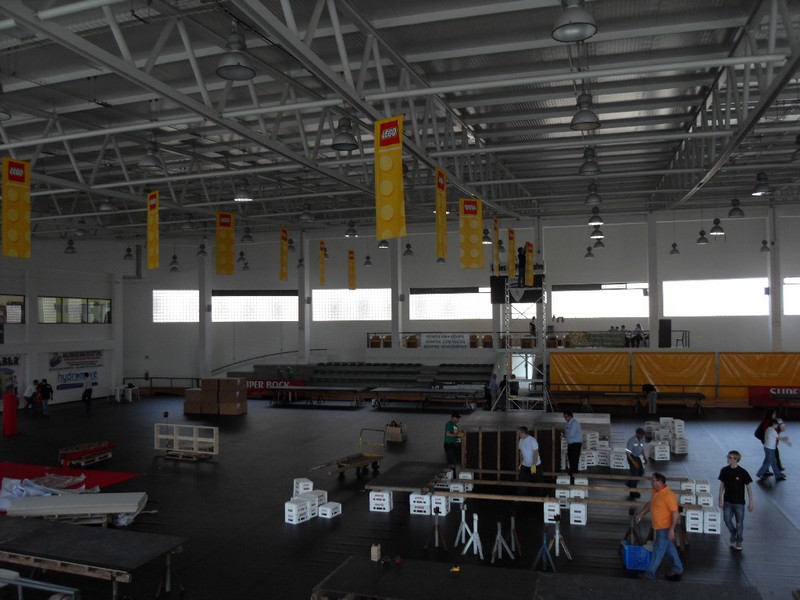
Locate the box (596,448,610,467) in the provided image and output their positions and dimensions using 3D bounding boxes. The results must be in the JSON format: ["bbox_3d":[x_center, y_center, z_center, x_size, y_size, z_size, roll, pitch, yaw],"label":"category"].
[{"bbox_3d":[5.726,4.428,18.148,0.435,0.410,0.295,-1,-2,24],"label":"box"}]

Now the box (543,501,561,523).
[{"bbox_3d":[3.189,4.410,13.550,0.300,0.415,0.400,-1,-2,16],"label":"box"}]

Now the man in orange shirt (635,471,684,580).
[{"bbox_3d":[3.982,3.468,9.930,0.680,1.660,0.520,0,-2,-16],"label":"man in orange shirt"}]

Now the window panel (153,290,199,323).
[{"bbox_3d":[-13.616,0.370,39.300,2.800,1.970,0.120,-1,-2,0],"label":"window panel"}]

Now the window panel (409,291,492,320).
[{"bbox_3d":[3.149,0.252,39.800,5.100,1.960,0.120,-1,-2,9],"label":"window panel"}]

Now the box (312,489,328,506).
[{"bbox_3d":[-1.811,4.475,14.226,0.290,0.410,0.400,-1,-2,28],"label":"box"}]

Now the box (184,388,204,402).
[{"bbox_3d":[-9.323,4.392,29.861,0.800,0.530,0.780,-1,-2,16],"label":"box"}]

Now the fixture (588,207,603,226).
[{"bbox_3d":[6.408,-2.782,21.175,0.495,0.540,0.495,-1,-2,16],"label":"fixture"}]

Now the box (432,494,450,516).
[{"bbox_3d":[0.890,4.308,13.729,0.295,0.410,0.435,-1,-2,16],"label":"box"}]

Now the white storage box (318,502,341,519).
[{"bbox_3d":[-1.494,4.532,13.937,0.290,0.200,0.430,-2,-2,30],"label":"white storage box"}]

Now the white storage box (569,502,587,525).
[{"bbox_3d":[3.694,4.403,13.446,0.295,0.415,0.400,-1,-2,16],"label":"white storage box"}]

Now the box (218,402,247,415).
[{"bbox_3d":[-7.923,5.194,30.900,1.100,0.566,0.700,-1,-2,18],"label":"box"}]

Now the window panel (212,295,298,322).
[{"bbox_3d":[-9.323,0.565,41.507,6.302,1.654,0.120,-1,-2,18],"label":"window panel"}]

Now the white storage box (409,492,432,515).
[{"bbox_3d":[0.483,4.543,14.436,0.451,0.418,0.296,-1,-2,11],"label":"white storage box"}]

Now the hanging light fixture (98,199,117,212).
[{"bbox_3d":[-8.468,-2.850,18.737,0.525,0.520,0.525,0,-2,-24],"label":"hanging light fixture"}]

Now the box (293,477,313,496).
[{"bbox_3d":[-2.216,4.376,14.894,0.295,0.410,0.435,0,-2,-22],"label":"box"}]

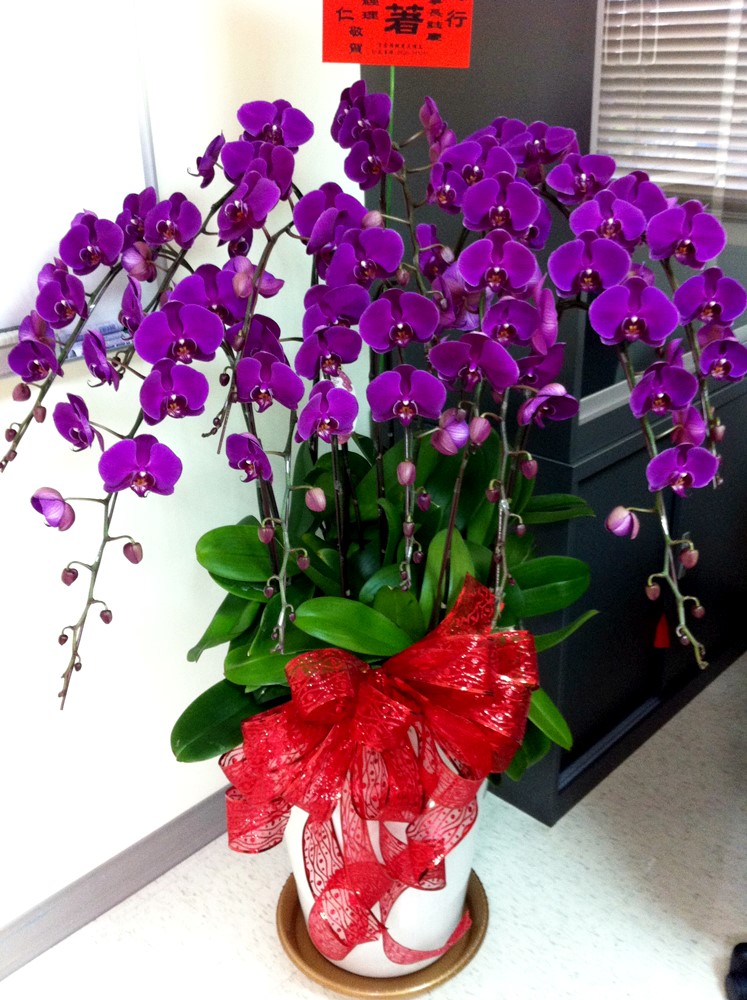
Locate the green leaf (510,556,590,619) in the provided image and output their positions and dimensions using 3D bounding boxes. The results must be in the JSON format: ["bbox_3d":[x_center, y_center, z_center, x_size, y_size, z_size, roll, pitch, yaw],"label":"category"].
[{"bbox_3d":[0.242,0.124,1.410,0.135,0.085,0.050,-9,-11,-1],"label":"green leaf"}]

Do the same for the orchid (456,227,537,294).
[{"bbox_3d":[0.147,-0.283,1.200,0.096,0.077,0.045,0,27,6],"label":"orchid"}]

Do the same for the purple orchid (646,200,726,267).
[{"bbox_3d":[0.381,-0.325,1.230,0.099,0.083,0.045,10,15,13],"label":"purple orchid"}]

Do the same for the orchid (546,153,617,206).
[{"bbox_3d":[0.266,-0.408,1.290,0.088,0.067,0.040,-12,18,11],"label":"orchid"}]

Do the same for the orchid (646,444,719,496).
[{"bbox_3d":[0.392,-0.037,1.280,0.088,0.060,0.042,2,29,14],"label":"orchid"}]

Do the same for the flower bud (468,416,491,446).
[{"bbox_3d":[0.124,-0.080,1.180,0.026,0.034,0.026,-1,22,1],"label":"flower bud"}]

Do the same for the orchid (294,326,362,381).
[{"bbox_3d":[-0.056,-0.183,1.260,0.086,0.073,0.042,-6,25,3],"label":"orchid"}]

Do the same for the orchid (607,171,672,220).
[{"bbox_3d":[0.340,-0.387,1.300,0.089,0.077,0.040,18,23,6],"label":"orchid"}]

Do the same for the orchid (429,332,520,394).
[{"bbox_3d":[0.116,-0.157,1.160,0.102,0.066,0.043,6,30,2],"label":"orchid"}]

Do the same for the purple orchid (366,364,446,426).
[{"bbox_3d":[0.038,-0.121,1.170,0.092,0.072,0.040,-2,26,-1],"label":"purple orchid"}]

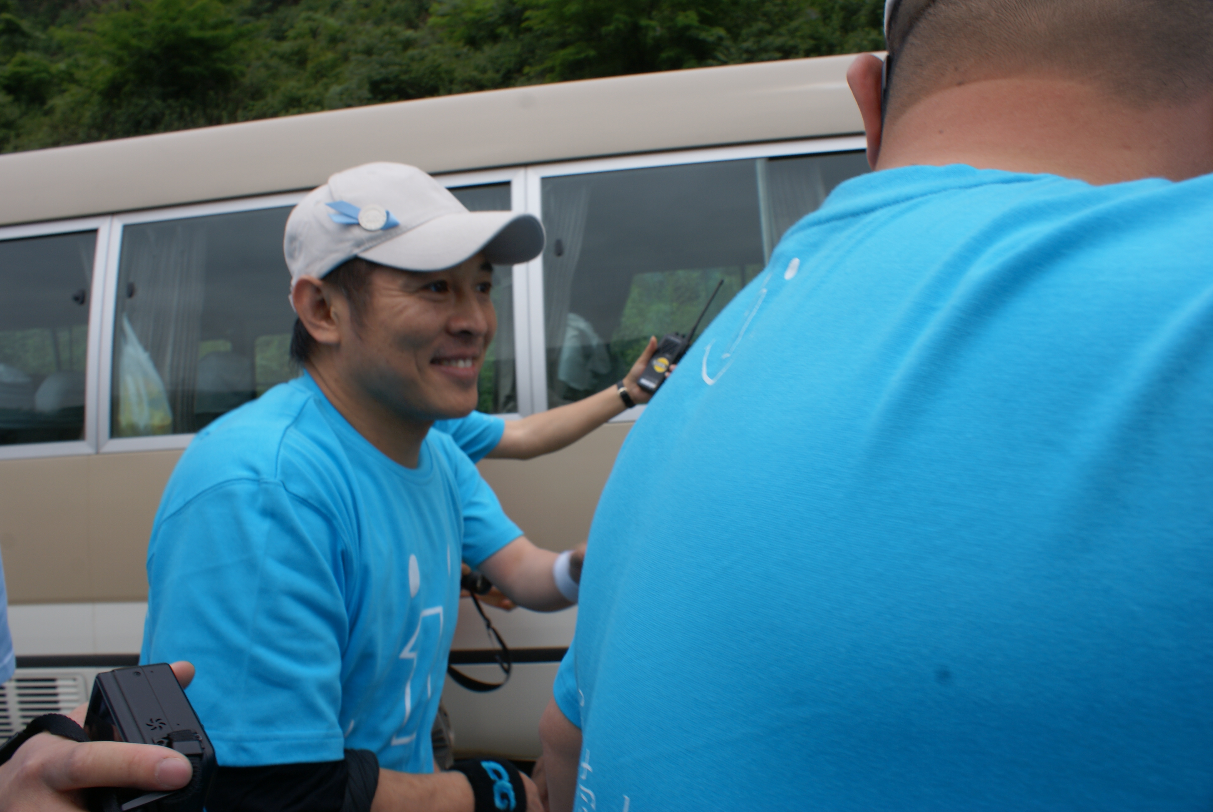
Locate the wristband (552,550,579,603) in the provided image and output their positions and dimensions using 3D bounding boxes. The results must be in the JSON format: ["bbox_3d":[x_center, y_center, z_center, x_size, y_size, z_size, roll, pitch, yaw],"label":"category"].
[{"bbox_3d":[-0.030,0.215,1.140,0.062,0.071,0.048,4,-13,-32],"label":"wristband"}]

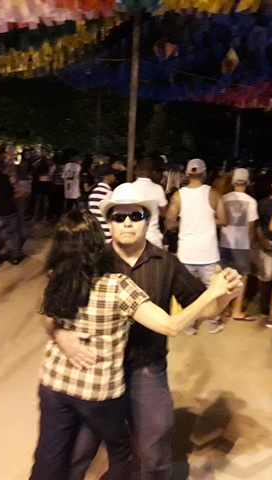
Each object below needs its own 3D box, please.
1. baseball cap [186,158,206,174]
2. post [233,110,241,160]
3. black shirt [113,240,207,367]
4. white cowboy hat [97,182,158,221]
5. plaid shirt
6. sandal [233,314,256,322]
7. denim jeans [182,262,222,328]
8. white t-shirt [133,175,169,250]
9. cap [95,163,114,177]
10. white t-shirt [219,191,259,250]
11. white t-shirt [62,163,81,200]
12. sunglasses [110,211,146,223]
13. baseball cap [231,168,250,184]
[{"bbox_3d":[0.597,-0.720,5.070,0.180,0.150,0.250,6,11,16],"label":"baseball cap"},{"bbox_3d":[3.074,-2.643,15.758,0.130,3.300,0.130,2,11,0],"label":"post"},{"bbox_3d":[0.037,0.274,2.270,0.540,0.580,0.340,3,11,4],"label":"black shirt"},{"bbox_3d":[-0.030,-0.170,2.227,0.260,0.150,0.320,0,4,1],"label":"white cowboy hat"},{"bbox_3d":[-0.172,0.384,2.150,0.440,0.540,0.290,6,12,20],"label":"plaid shirt"},{"bbox_3d":[1.196,0.842,5.690,0.260,0.070,0.100,3,11,2],"label":"sandal"},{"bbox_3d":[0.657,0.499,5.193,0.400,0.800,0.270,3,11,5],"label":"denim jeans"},{"bbox_3d":[0.088,-0.271,5.340,0.480,0.730,0.270,4,11,8],"label":"white t-shirt"},{"bbox_3d":[-0.333,-0.769,5.650,0.250,0.145,0.175,-5,13,-34],"label":"cap"},{"bbox_3d":[1.099,-0.200,5.497,0.450,0.660,0.270,5,11,12],"label":"white t-shirt"},{"bbox_3d":[-1.218,-1.106,9.772,0.420,0.700,0.270,4,11,10],"label":"white t-shirt"},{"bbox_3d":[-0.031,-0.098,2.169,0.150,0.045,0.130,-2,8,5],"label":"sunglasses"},{"bbox_3d":[1.107,-0.675,5.460,0.175,0.150,0.250,5,11,12],"label":"baseball cap"}]

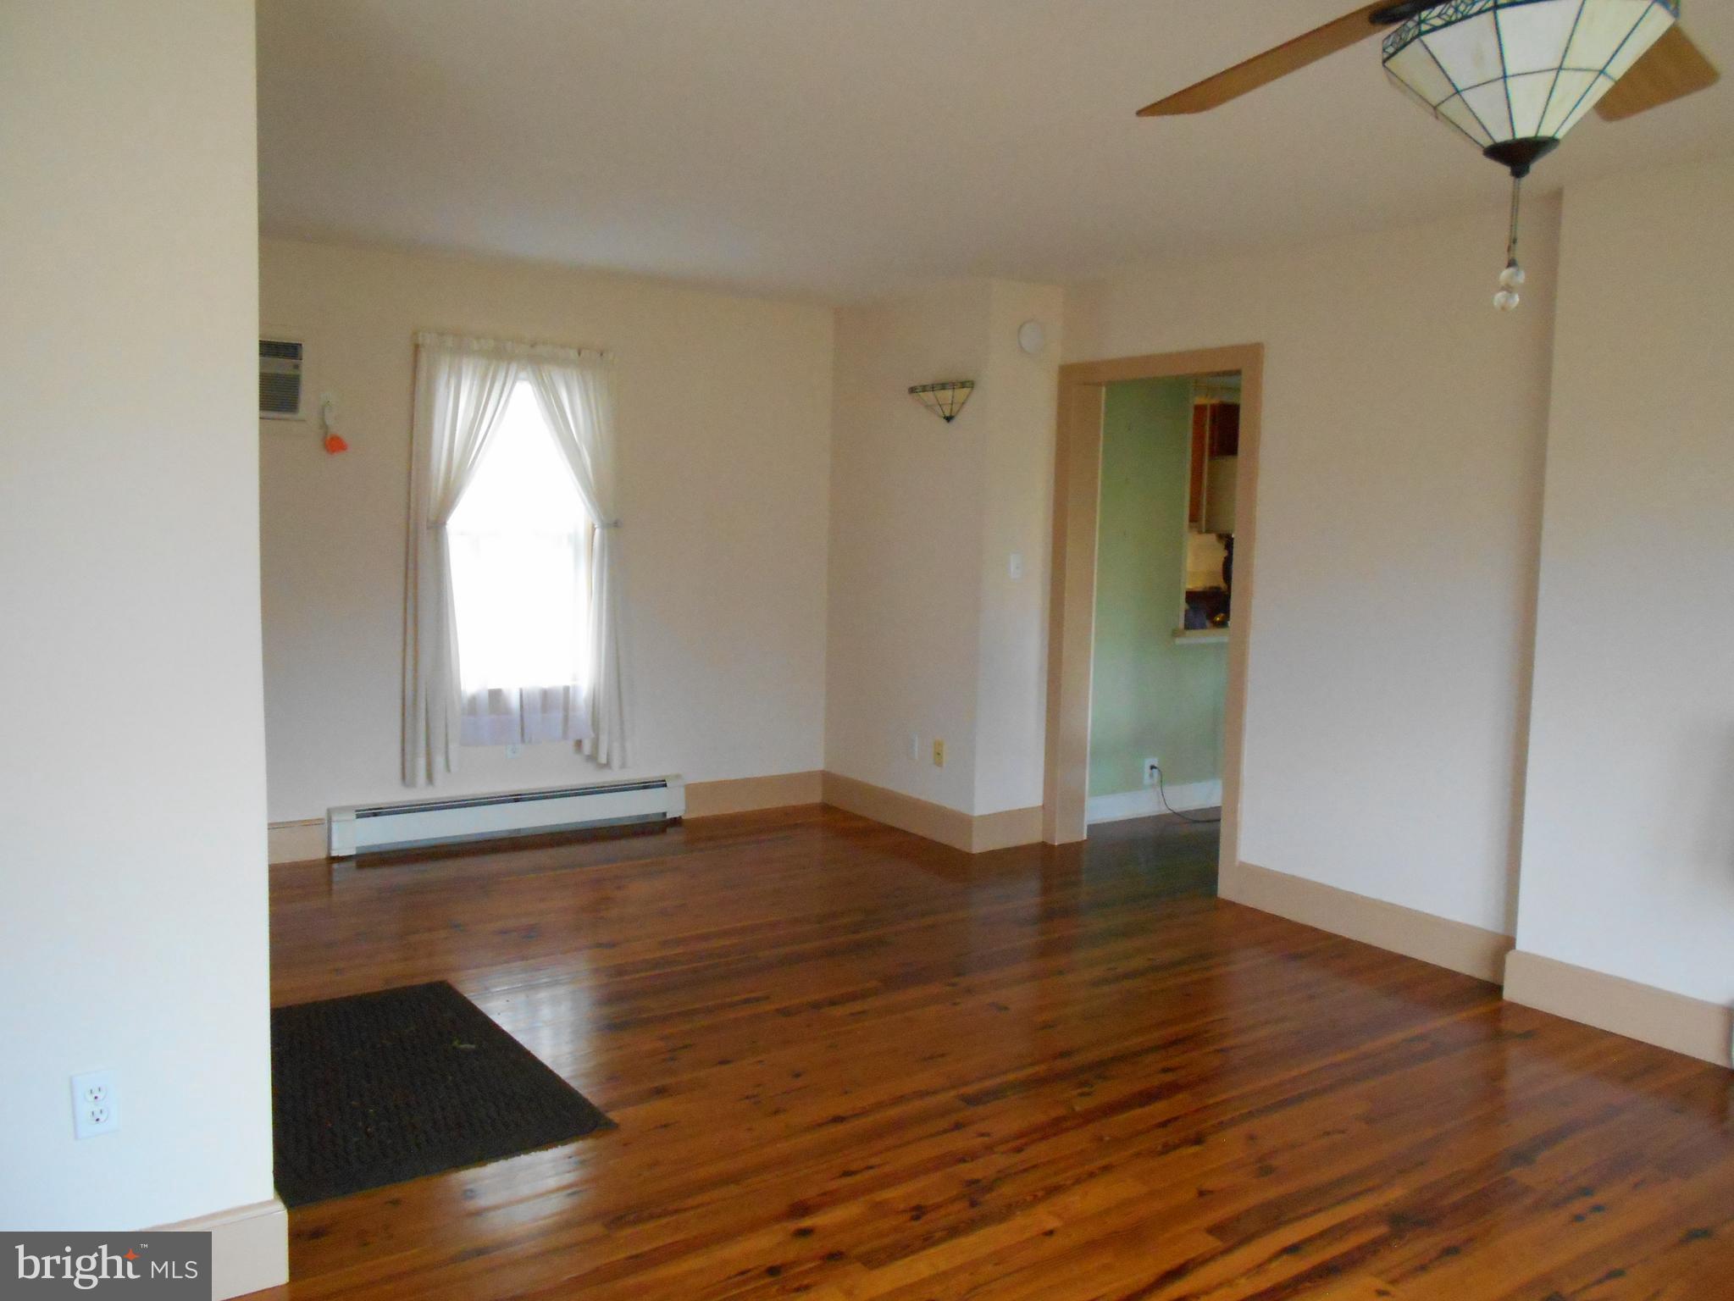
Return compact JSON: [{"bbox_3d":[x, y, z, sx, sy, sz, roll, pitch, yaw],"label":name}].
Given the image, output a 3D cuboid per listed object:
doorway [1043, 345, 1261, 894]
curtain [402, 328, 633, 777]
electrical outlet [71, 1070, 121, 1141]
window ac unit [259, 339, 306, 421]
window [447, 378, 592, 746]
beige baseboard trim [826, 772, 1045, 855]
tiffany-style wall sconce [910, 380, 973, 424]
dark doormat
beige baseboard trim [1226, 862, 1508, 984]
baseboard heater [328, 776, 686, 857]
[{"bbox_3d":[1.201,-0.137,5.503,0.198,2.150,1.147,-2,6,-35],"label":"doorway"},{"bbox_3d":[-1.526,-0.384,5.724,0.983,1.895,0.164,-2,6,-35],"label":"curtain"},{"bbox_3d":[-1.286,0.757,2.173,0.073,0.114,0.007,-2,6,-35],"label":"electrical outlet"},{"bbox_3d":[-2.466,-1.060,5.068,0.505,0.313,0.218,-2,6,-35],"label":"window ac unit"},{"bbox_3d":[-1.543,-0.380,5.813,0.662,1.577,0.109,-2,6,-35],"label":"window"},{"bbox_3d":[0.281,0.762,6.409,0.423,0.164,1.256,-2,6,-35],"label":"beige baseboard trim"},{"bbox_3d":[0.304,-1.101,5.809,0.171,0.160,0.341,-2,6,-35],"label":"tiffany-style wall sconce"},{"bbox_3d":[-1.296,1.064,3.242,0.908,0.010,1.181,-2,6,-35],"label":"dark doormat"},{"bbox_3d":[1.713,0.944,4.644,0.027,0.164,1.167,-2,6,-35],"label":"beige baseboard trim"},{"bbox_3d":[-1.561,0.726,5.840,1.611,0.201,0.075,-2,6,-35],"label":"baseboard heater"}]

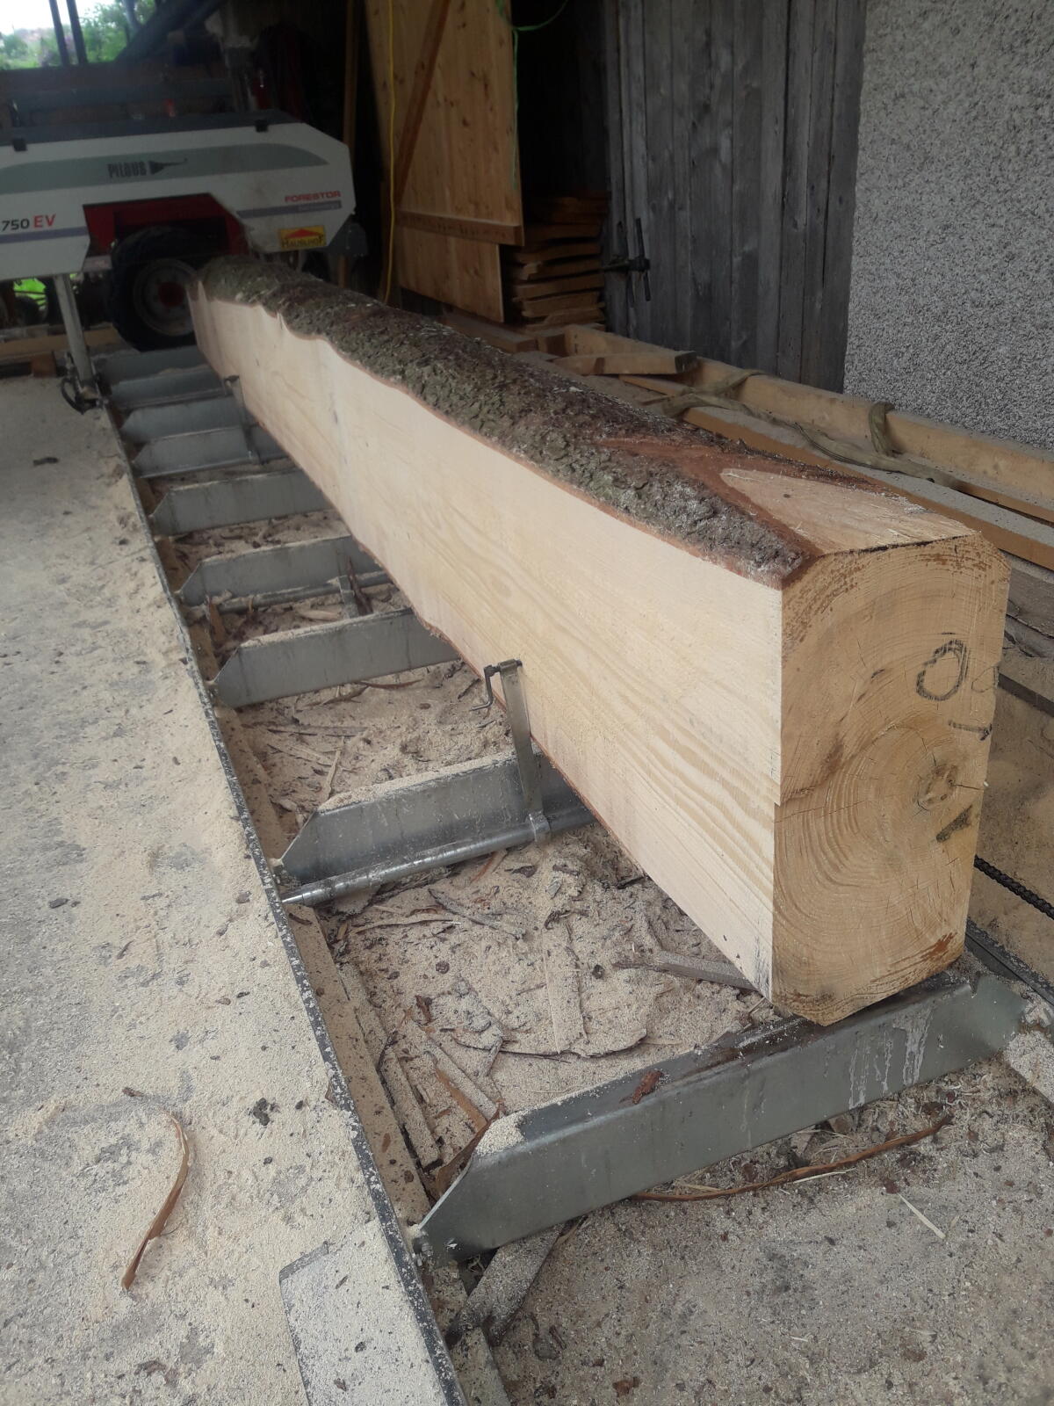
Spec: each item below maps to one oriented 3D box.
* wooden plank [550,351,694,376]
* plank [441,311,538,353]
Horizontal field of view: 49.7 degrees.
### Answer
[{"bbox_3d":[0.389,-1.375,4.610,0.623,0.062,0.128,14,31,40],"label":"wooden plank"},{"bbox_3d":[-0.219,-1.876,5.761,0.107,0.046,1.104,-14,28,-19],"label":"plank"}]

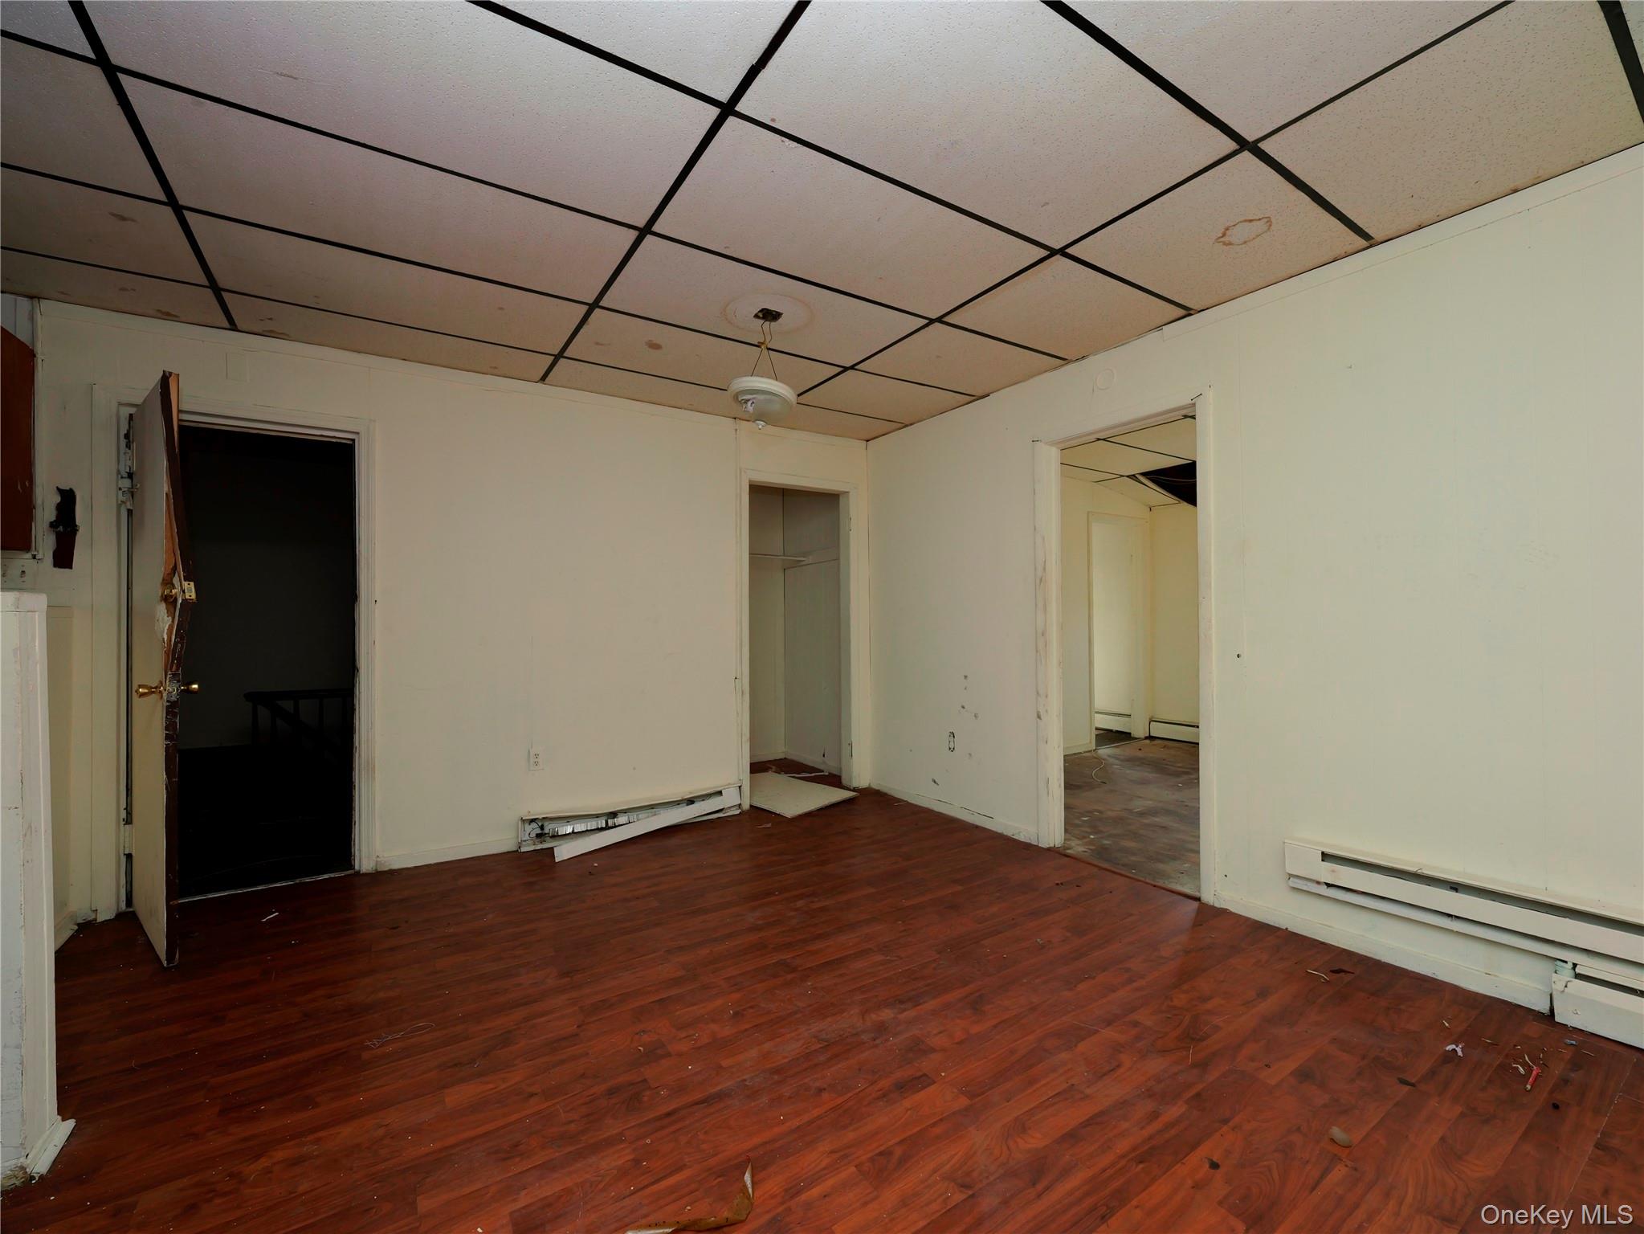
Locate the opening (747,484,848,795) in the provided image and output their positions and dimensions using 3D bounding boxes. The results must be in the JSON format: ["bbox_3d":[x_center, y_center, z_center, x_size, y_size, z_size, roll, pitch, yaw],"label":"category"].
[{"bbox_3d":[-0.153,0.179,4.383,0.770,2.030,0.140,0,0,-33],"label":"opening"}]

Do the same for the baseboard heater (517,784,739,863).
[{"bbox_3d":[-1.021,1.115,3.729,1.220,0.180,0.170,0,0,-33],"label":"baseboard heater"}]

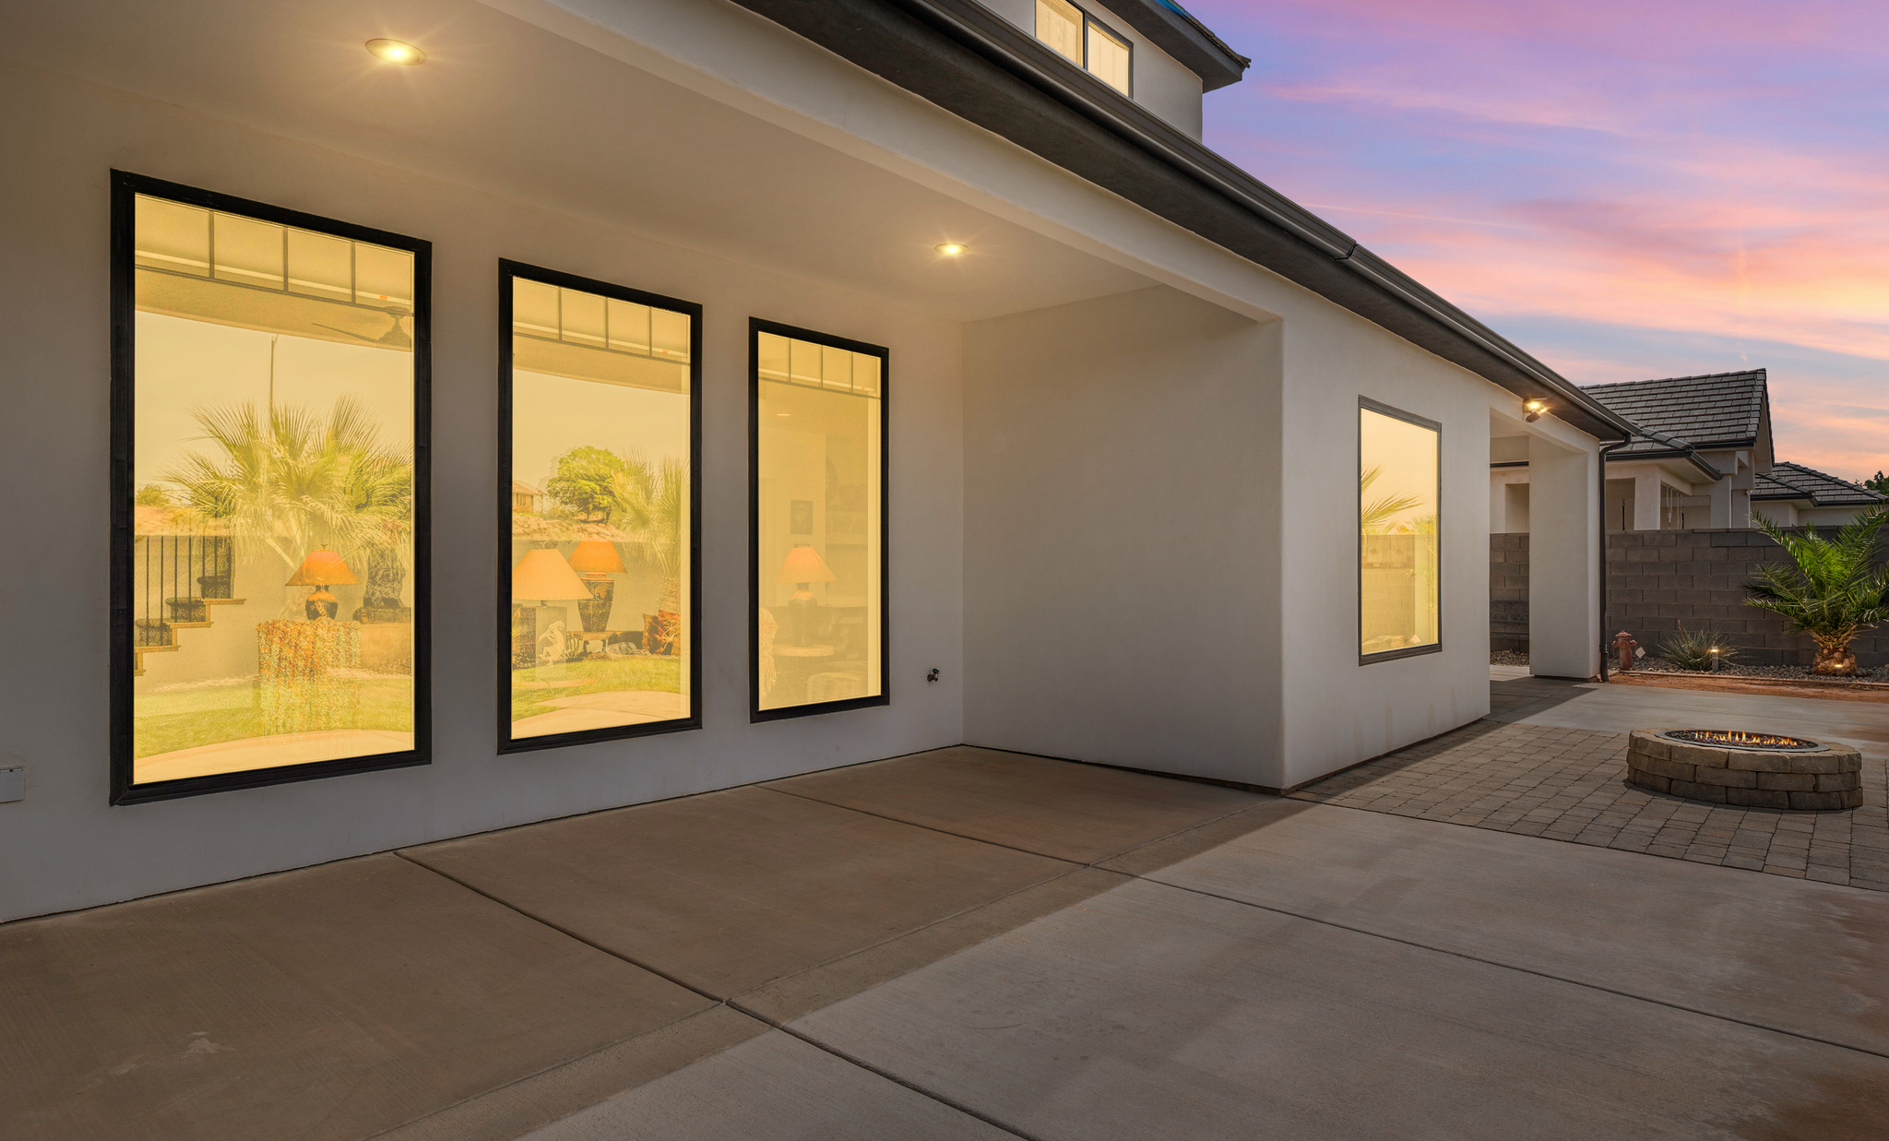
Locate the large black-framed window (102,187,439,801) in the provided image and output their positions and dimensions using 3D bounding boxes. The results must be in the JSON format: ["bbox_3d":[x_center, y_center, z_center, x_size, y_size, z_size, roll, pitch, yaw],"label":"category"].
[{"bbox_3d":[-2.832,-0.320,4.515,0.100,2.456,1.204,-1,-1,42],"label":"large black-framed window"}]

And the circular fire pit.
[{"bbox_3d":[4.631,1.135,6.119,1.085,0.278,1.085,-1,-1,42],"label":"circular fire pit"}]

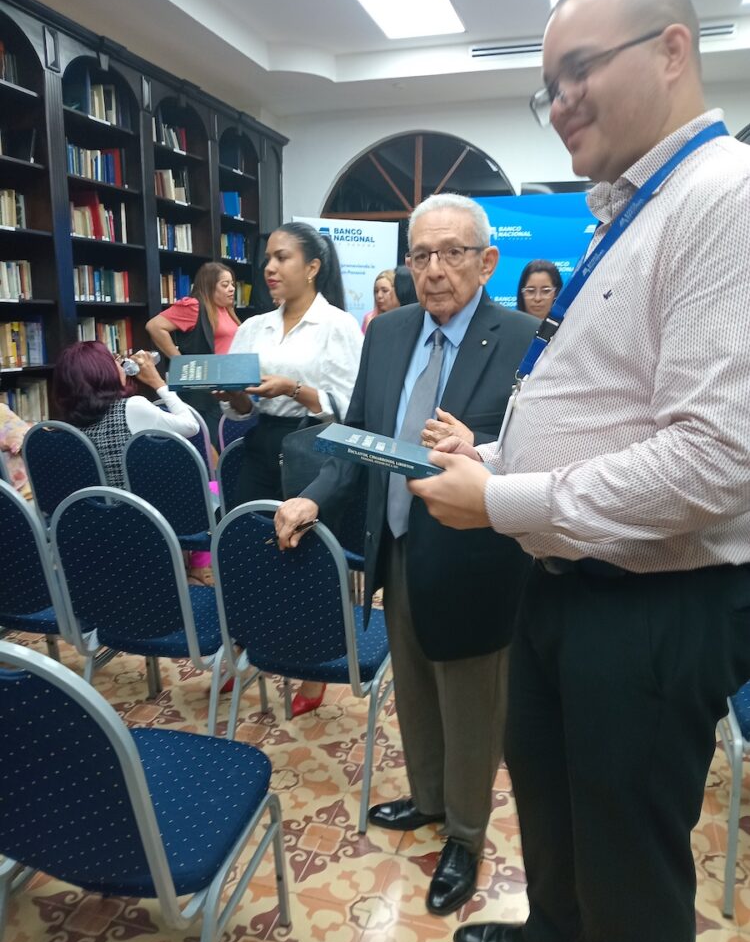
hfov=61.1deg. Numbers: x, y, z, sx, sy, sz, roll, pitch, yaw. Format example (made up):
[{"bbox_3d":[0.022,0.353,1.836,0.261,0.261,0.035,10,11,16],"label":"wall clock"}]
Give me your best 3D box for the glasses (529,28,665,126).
[{"bbox_3d":[0.289,-0.486,0.789,0.142,0.047,0.140,-23,19,-3],"label":"glasses"}]

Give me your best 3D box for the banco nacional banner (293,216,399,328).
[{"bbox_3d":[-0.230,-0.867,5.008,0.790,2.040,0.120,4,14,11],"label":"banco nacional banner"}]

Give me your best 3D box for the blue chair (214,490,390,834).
[{"bbox_3d":[-0.172,0.470,1.851,0.440,0.923,0.550,5,12,18],"label":"blue chair"}]

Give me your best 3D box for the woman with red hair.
[{"bbox_3d":[-1.041,0.030,2.925,0.550,1.240,0.720,12,17,37],"label":"woman with red hair"}]

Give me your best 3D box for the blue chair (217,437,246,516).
[{"bbox_3d":[-0.334,0.273,2.673,0.440,0.923,0.550,5,12,18],"label":"blue chair"}]

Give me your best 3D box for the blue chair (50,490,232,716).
[{"bbox_3d":[-0.622,0.435,1.973,0.440,0.923,0.550,4,12,15],"label":"blue chair"}]

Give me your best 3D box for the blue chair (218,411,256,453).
[{"bbox_3d":[-0.529,0.073,3.503,0.440,0.923,0.550,5,12,18],"label":"blue chair"}]

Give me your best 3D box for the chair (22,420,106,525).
[{"bbox_3d":[-1.223,0.198,2.935,0.440,0.923,0.550,4,12,16],"label":"chair"}]

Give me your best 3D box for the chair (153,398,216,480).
[{"bbox_3d":[-1.061,0.019,3.694,0.460,0.900,0.560,5,14,15],"label":"chair"}]

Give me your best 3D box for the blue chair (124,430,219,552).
[{"bbox_3d":[-0.759,0.242,2.779,0.440,0.923,0.550,4,12,17],"label":"blue chair"}]

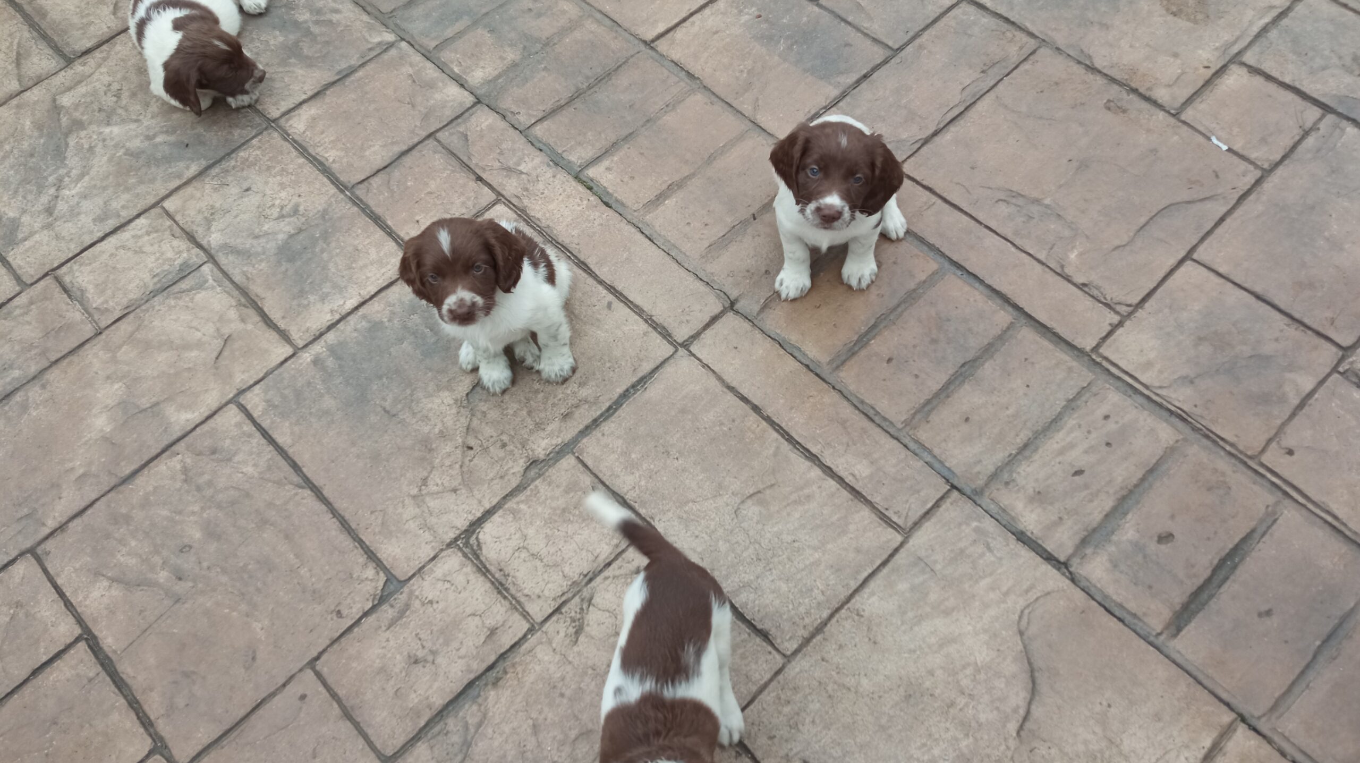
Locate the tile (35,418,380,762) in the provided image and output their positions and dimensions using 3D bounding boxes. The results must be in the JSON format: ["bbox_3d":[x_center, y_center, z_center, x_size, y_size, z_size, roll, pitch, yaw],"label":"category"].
[{"bbox_3d":[-0.527,0.220,1.208,0.268,0.030,0.327,-41,65,-19],"label":"tile"}]

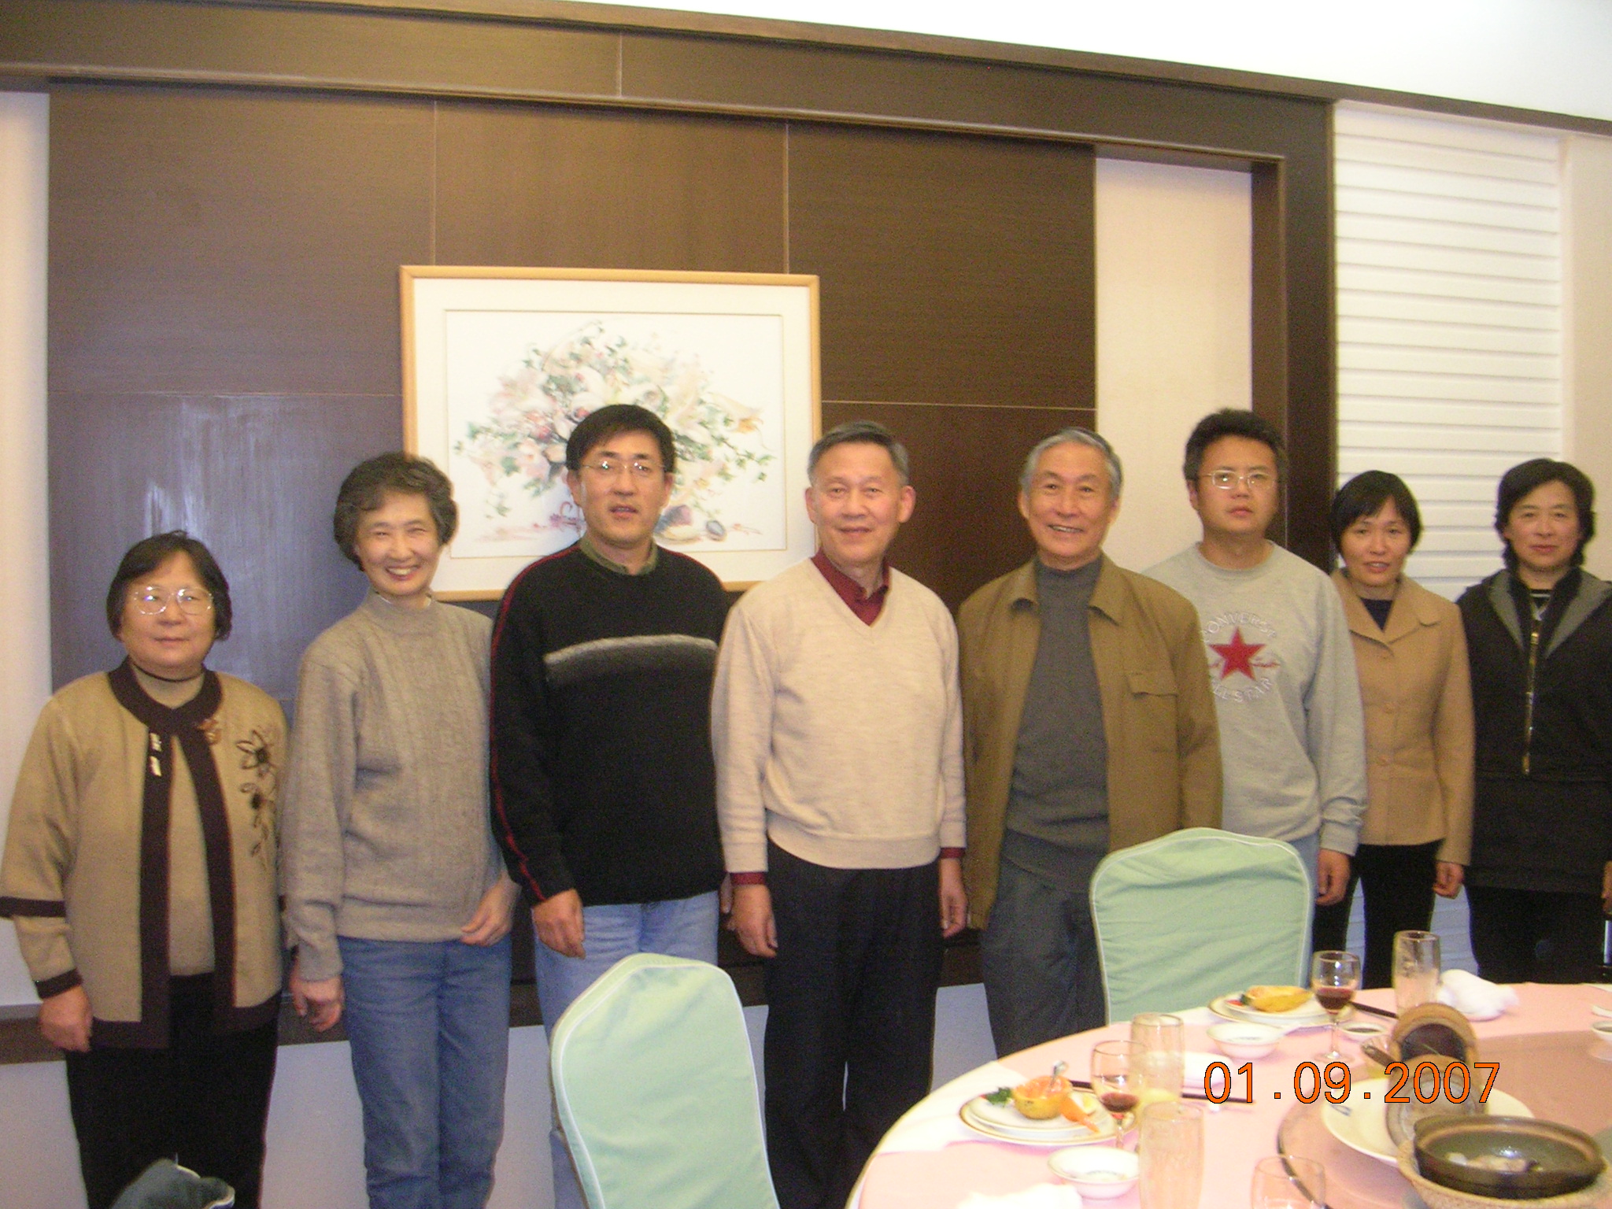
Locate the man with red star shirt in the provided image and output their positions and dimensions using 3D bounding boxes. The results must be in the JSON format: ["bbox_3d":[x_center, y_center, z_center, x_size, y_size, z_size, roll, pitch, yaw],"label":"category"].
[{"bbox_3d":[0.848,0.495,3.370,0.470,1.730,0.290,0,2,16],"label":"man with red star shirt"}]

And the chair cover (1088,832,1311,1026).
[{"bbox_3d":[0.770,0.870,2.900,0.440,0.970,0.540,-1,2,-15],"label":"chair cover"}]

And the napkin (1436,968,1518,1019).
[{"bbox_3d":[1.031,0.601,2.720,0.130,0.055,0.110,1,2,18],"label":"napkin"}]

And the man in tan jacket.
[{"bbox_3d":[0.497,0.532,3.100,0.480,1.680,0.290,0,2,15],"label":"man in tan jacket"}]

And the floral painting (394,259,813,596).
[{"bbox_3d":[-0.396,-0.347,3.590,0.860,0.650,0.035,-1,2,-19],"label":"floral painting"}]

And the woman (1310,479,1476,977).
[{"bbox_3d":[1.131,0.551,3.450,0.410,1.610,0.280,0,2,16],"label":"woman"}]

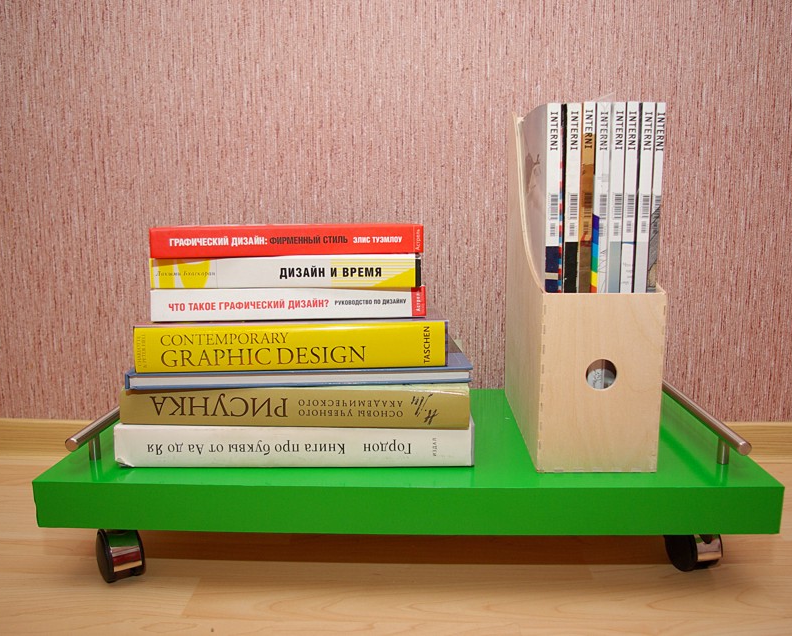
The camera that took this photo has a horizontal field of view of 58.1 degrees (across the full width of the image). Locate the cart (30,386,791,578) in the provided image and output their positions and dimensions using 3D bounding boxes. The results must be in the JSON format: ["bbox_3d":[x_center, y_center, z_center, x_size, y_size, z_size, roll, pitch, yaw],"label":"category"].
[{"bbox_3d":[0.011,0.144,0.708,0.593,0.138,0.296,0,9,2],"label":"cart"}]

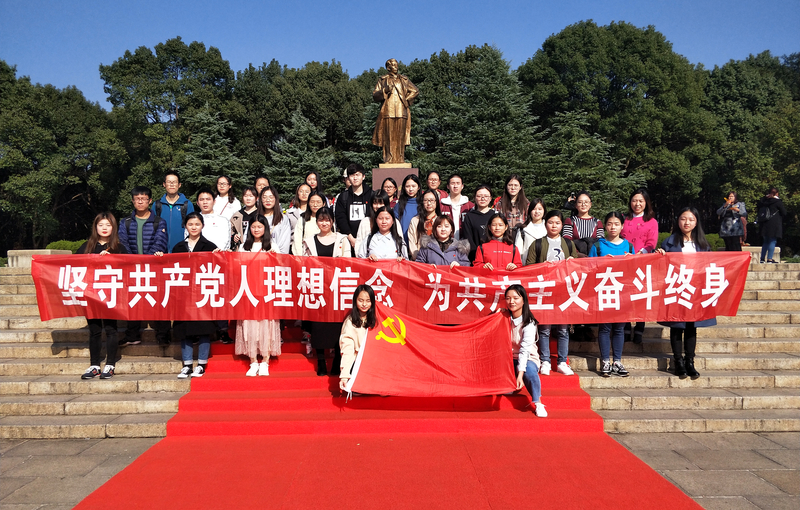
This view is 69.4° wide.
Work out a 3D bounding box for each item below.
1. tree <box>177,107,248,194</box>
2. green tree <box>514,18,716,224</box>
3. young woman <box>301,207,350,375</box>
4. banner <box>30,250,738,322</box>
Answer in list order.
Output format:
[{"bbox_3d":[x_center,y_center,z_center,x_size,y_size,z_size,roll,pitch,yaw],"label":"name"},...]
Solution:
[{"bbox_3d":[-8.156,-2.977,25.000,3.500,6.950,3.400,0,-1,-1],"label":"tree"},{"bbox_3d":[10.588,-5.436,28.000,9.700,11.800,9.000,0,-1,-1],"label":"green tree"},{"bbox_3d":[-0.708,0.357,5.518,0.470,1.622,0.380,0,0,-3],"label":"young woman"},{"bbox_3d":[-0.068,0.317,5.560,6.823,0.693,0.220,0,0,-1],"label":"banner"}]

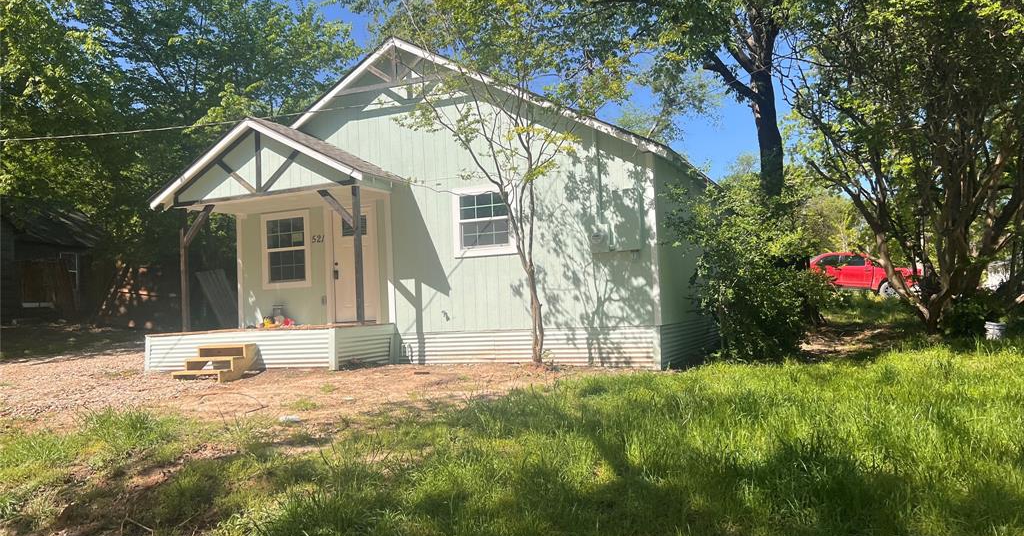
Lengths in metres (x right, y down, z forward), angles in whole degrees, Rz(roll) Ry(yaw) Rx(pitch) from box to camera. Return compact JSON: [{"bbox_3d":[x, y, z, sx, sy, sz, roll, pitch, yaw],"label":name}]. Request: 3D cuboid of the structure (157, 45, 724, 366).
[{"bbox_3d":[-0.393,-0.900,15.481,8.812,5.227,9.916,-4,-3,23],"label":"structure"}]

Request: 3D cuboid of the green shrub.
[{"bbox_3d":[3.861,-0.024,12.400,2.741,3.096,2.522,-3,-2,17],"label":"green shrub"}]

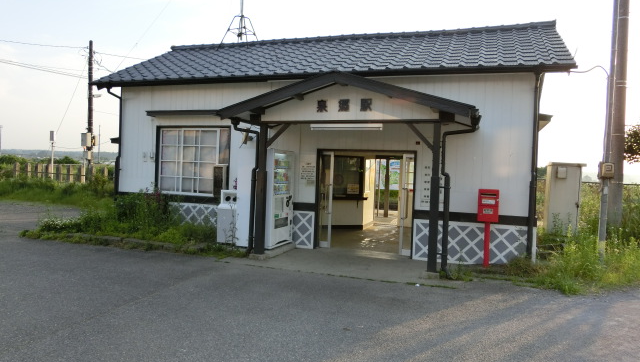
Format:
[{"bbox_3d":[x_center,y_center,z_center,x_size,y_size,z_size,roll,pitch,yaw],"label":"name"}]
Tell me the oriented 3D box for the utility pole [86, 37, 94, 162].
[{"bbox_3d":[-11.481,-3.167,23.036,0.260,7.760,0.260,3,1,20],"label":"utility pole"}]

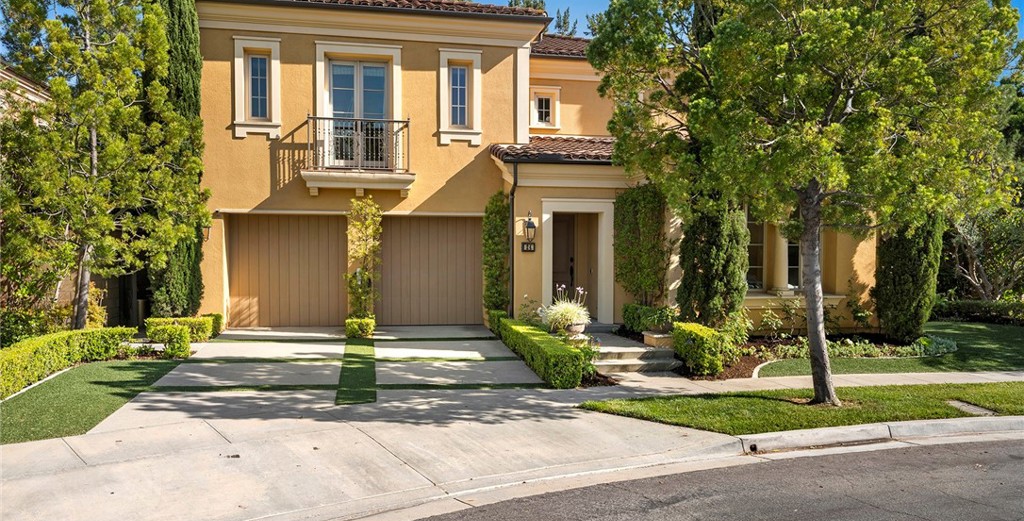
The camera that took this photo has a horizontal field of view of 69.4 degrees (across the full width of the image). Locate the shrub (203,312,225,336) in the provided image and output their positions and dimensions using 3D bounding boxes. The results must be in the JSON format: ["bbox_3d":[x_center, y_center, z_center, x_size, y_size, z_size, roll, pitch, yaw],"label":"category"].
[{"bbox_3d":[-5.940,1.262,14.343,0.410,0.420,0.800,0,1,-11],"label":"shrub"}]

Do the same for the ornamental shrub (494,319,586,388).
[{"bbox_3d":[0.393,1.418,12.219,0.420,0.580,4.250,0,1,-11],"label":"ornamental shrub"}]

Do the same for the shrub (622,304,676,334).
[{"bbox_3d":[2.715,1.173,14.691,0.880,0.480,0.700,0,1,-11],"label":"shrub"}]

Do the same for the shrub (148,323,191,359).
[{"bbox_3d":[-5.588,1.327,12.069,0.610,0.520,0.440,0,1,-11],"label":"shrub"}]

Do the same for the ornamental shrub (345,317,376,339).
[{"bbox_3d":[-2.976,1.294,14.542,0.560,0.400,0.570,0,1,-11],"label":"ornamental shrub"}]

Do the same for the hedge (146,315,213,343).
[{"bbox_3d":[-6.117,1.279,13.650,1.050,0.450,0.450,0,1,-11],"label":"hedge"}]

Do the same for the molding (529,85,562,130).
[{"bbox_3d":[0.867,-3.954,19.165,0.890,1.100,0.120,0,1,-11],"label":"molding"}]

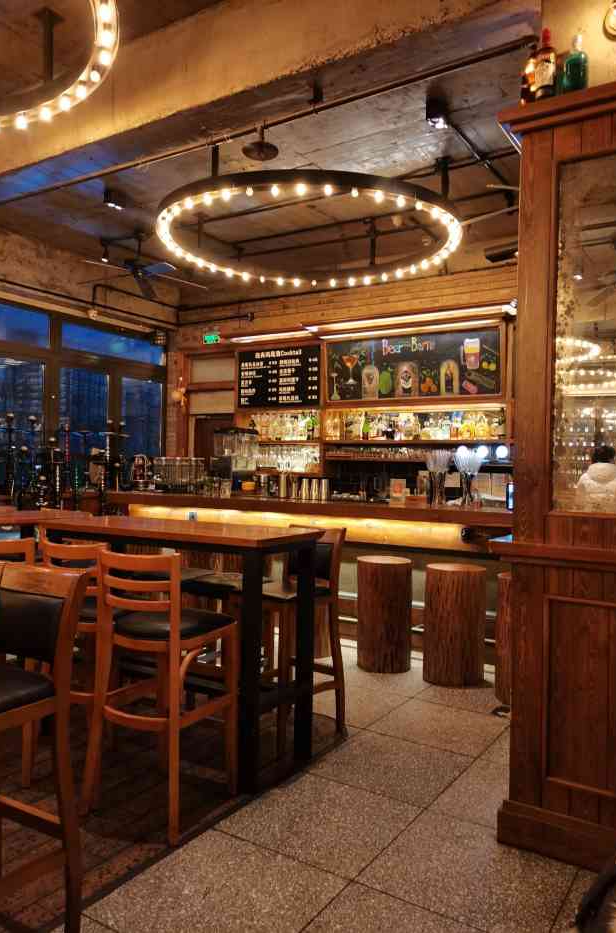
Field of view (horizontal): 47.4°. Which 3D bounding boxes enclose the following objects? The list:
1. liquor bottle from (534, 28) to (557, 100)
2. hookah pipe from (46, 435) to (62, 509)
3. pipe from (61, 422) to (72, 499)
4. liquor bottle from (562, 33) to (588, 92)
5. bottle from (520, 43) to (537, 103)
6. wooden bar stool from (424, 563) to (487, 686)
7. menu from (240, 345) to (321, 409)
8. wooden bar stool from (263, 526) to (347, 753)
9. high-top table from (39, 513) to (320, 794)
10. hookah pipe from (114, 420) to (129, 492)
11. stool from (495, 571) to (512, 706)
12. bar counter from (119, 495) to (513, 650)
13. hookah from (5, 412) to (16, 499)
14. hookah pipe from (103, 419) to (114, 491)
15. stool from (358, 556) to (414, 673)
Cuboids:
[{"bbox_3d":[0.888,-1.497,2.620,0.083,0.287,0.083,1,0,23],"label":"liquor bottle"},{"bbox_3d":[-2.242,0.053,6.200,0.150,0.630,0.150,1,0,32],"label":"hookah pipe"},{"bbox_3d":[-1.998,-0.037,5.800,0.130,0.670,0.130,1,0,33],"label":"pipe"},{"bbox_3d":[0.942,-1.392,2.466,0.085,0.264,0.085,1,0,33],"label":"liquor bottle"},{"bbox_3d":[0.805,-1.399,2.554,0.078,0.273,0.078,1,0,33],"label":"bottle"},{"bbox_3d":[0.955,1.019,4.572,0.380,0.730,0.380,1,0,32],"label":"wooden bar stool"},{"bbox_3d":[-0.356,-1.054,8.341,1.186,0.711,0.030,1,0,33],"label":"menu"},{"bbox_3d":[-0.091,0.836,3.553,0.480,1.035,0.420,1,0,-42],"label":"wooden bar stool"},{"bbox_3d":[-0.682,0.828,3.539,1.480,1.055,0.585,1,0,31],"label":"high-top table"},{"bbox_3d":[-1.730,-0.093,6.500,0.145,0.660,0.145,1,0,32],"label":"hookah pipe"},{"bbox_3d":[1.323,1.021,4.173,0.380,0.725,0.380,1,0,33],"label":"stool"},{"bbox_3d":[-0.001,0.821,5.695,4.050,1.090,0.700,1,0,33],"label":"bar counter"},{"bbox_3d":[-2.419,-0.077,5.700,0.140,0.724,0.140,1,0,33],"label":"hookah"},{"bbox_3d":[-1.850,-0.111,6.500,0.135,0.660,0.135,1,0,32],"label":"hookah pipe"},{"bbox_3d":[0.530,1.009,4.846,0.365,0.730,0.365,1,0,0],"label":"stool"}]

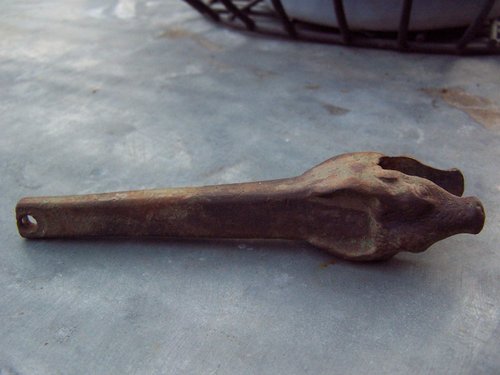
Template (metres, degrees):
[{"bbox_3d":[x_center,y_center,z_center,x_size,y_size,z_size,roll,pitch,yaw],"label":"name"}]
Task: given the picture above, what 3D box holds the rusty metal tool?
[{"bbox_3d":[-0.001,0.008,0.232,0.185,0.032,0.031,2,31,3],"label":"rusty metal tool"}]

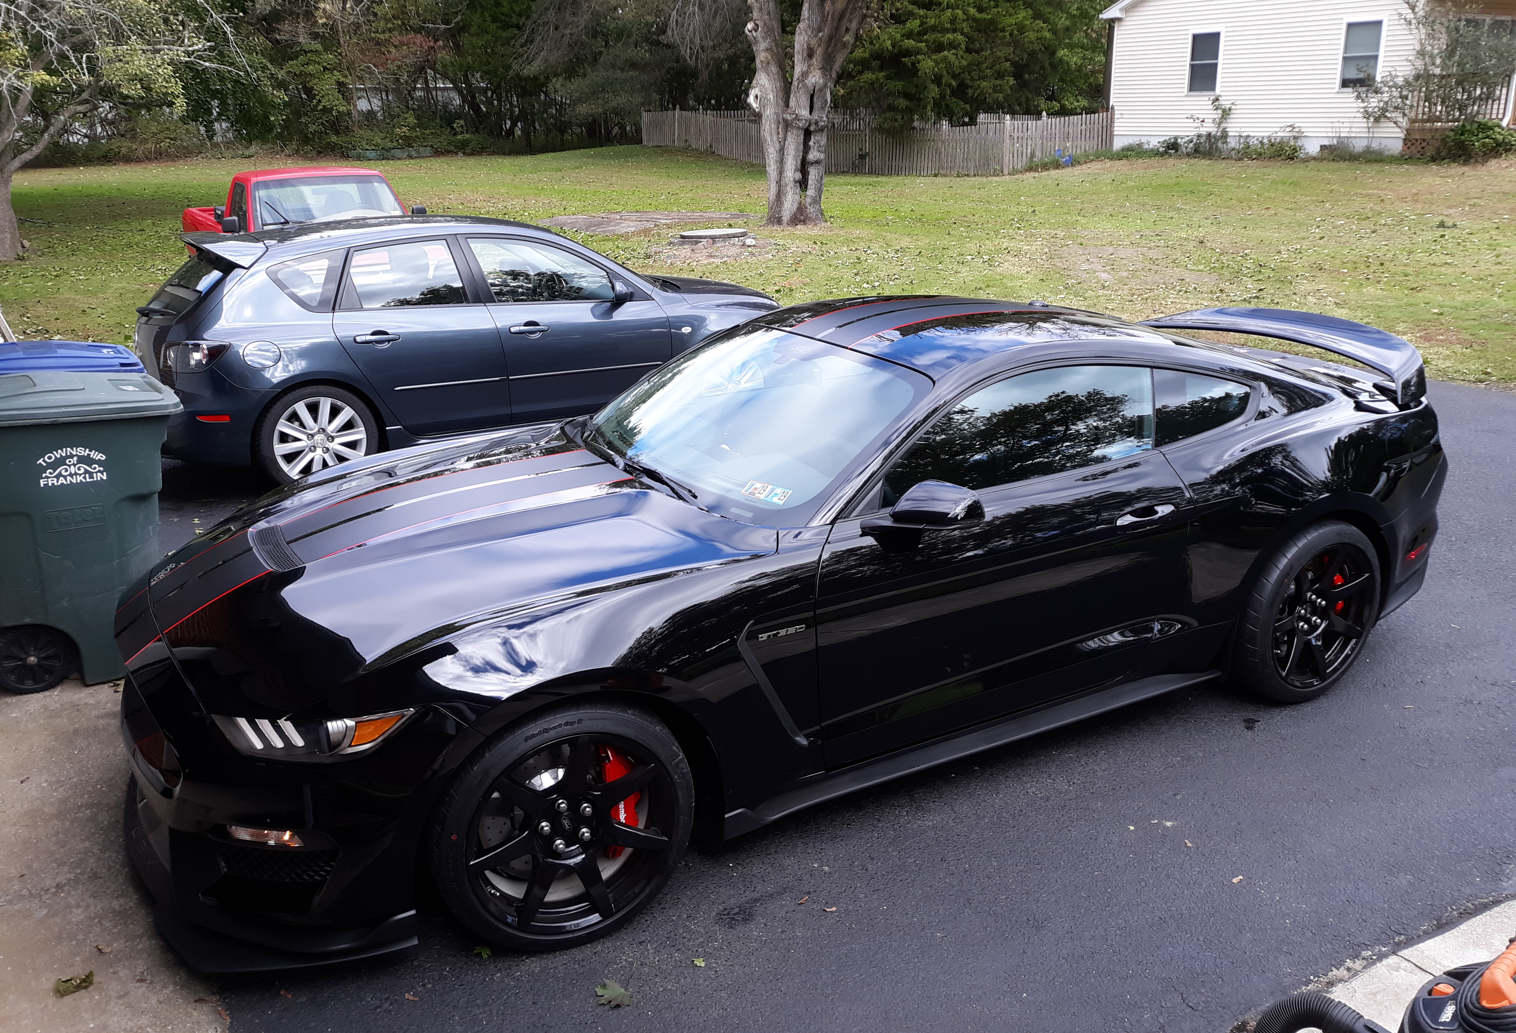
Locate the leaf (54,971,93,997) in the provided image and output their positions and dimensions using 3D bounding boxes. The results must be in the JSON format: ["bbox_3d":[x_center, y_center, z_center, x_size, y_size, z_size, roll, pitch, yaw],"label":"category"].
[{"bbox_3d":[-1.610,1.103,2.887,0.060,0.028,0.095,13,22,40],"label":"leaf"}]

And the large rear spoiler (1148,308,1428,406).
[{"bbox_3d":[2.124,-0.732,5.139,0.450,0.260,1.460,-10,19,-28],"label":"large rear spoiler"}]

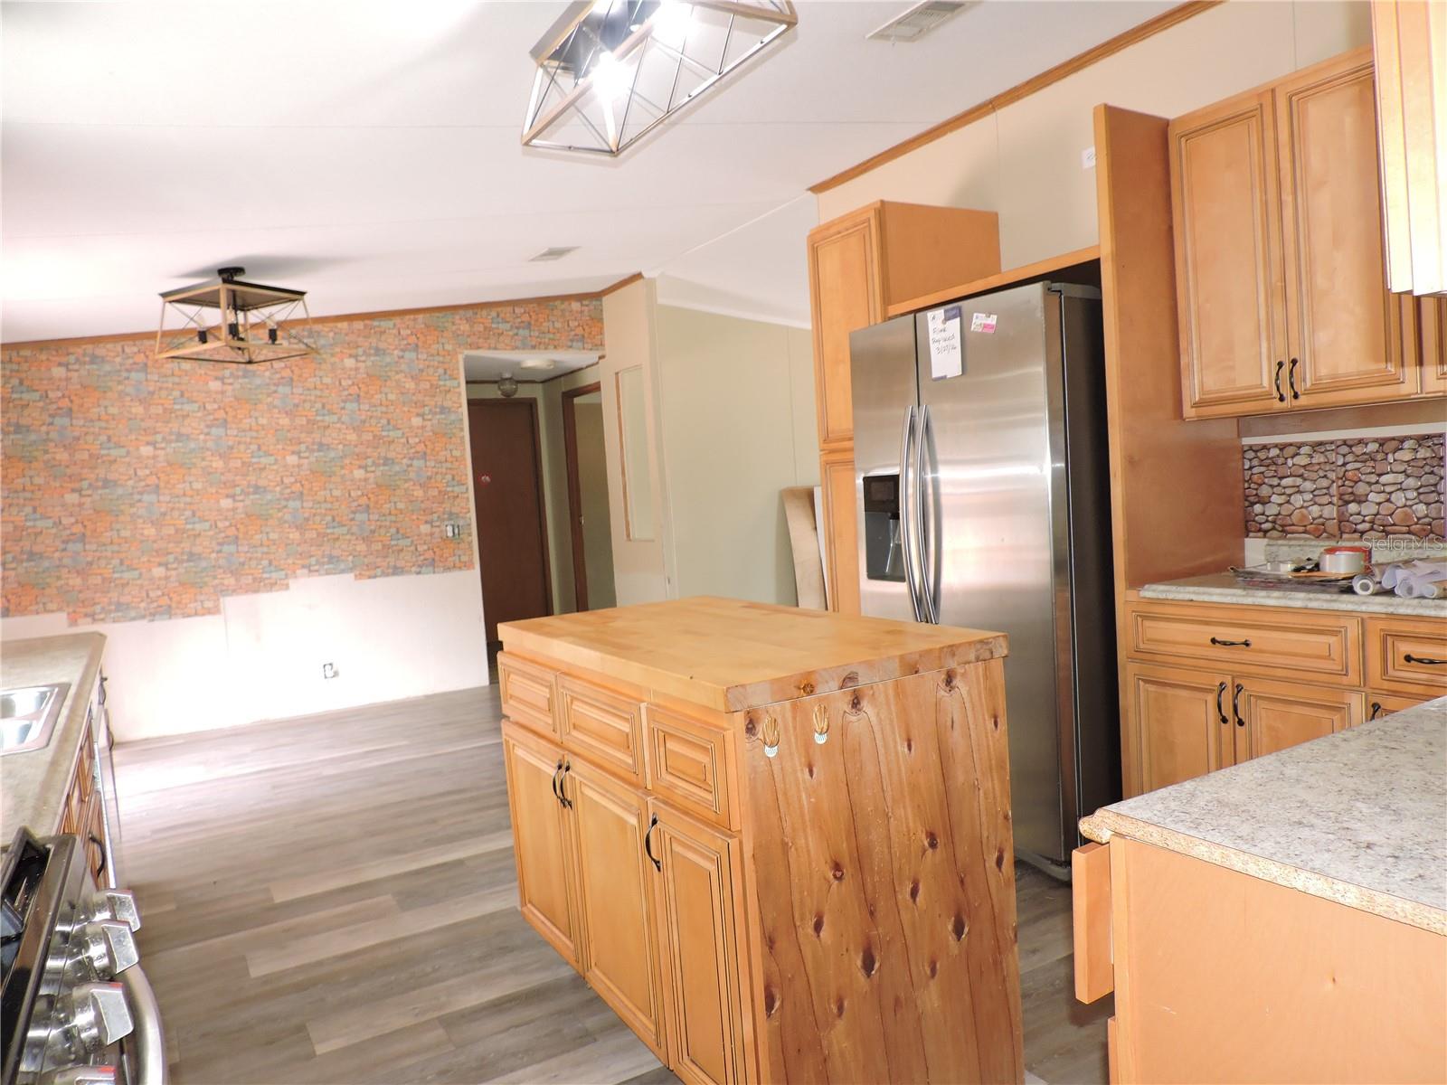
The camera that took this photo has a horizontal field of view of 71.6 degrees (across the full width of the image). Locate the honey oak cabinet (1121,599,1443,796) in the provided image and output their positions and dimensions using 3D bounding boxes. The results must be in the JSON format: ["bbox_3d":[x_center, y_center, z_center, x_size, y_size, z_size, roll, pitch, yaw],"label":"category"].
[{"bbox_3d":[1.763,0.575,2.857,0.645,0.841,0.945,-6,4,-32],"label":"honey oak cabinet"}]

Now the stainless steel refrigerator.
[{"bbox_3d":[1.089,0.089,3.594,0.870,1.813,0.887,-6,4,-32],"label":"stainless steel refrigerator"}]

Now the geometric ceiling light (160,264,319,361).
[{"bbox_3d":[-2.264,-1.071,4.657,0.490,0.410,0.490,-2,4,28],"label":"geometric ceiling light"}]

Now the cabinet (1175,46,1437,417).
[{"bbox_3d":[1.760,-0.863,2.935,0.345,0.926,0.738,-6,4,-32],"label":"cabinet"}]

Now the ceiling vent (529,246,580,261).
[{"bbox_3d":[-0.946,-1.608,5.609,0.195,0.025,0.315,-14,7,-31],"label":"ceiling vent"}]

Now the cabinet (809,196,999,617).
[{"bbox_3d":[0.818,-0.179,4.263,0.645,2.307,0.474,-6,4,-32],"label":"cabinet"}]

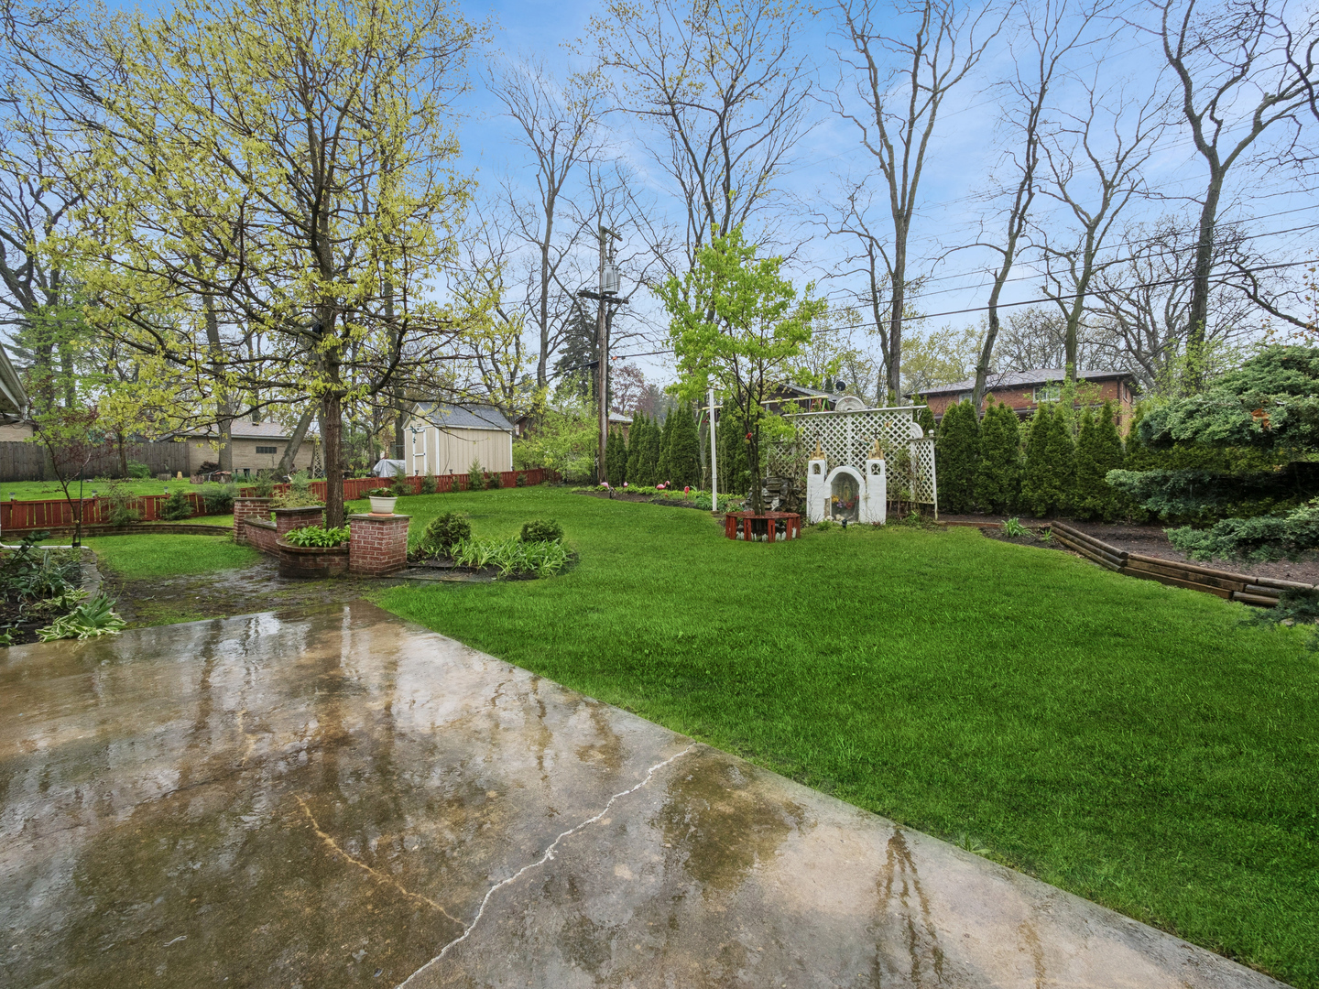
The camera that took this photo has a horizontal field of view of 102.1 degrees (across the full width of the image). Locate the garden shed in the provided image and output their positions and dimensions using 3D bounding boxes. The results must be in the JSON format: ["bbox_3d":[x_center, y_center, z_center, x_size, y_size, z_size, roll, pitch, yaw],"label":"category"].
[{"bbox_3d":[-8.100,-2.080,21.569,3.250,2.917,3.250,2,3,44],"label":"garden shed"}]

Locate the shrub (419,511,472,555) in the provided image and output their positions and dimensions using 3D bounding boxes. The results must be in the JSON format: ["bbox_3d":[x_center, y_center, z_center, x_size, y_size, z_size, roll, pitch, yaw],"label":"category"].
[{"bbox_3d":[-3.271,0.578,8.200,0.730,0.660,0.720,0,0,0],"label":"shrub"}]

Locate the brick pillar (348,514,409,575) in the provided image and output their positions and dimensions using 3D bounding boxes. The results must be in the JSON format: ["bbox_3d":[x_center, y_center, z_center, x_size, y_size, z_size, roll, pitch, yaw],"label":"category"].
[{"bbox_3d":[-3.820,0.690,7.290,0.540,0.780,0.540,0,0,12],"label":"brick pillar"}]

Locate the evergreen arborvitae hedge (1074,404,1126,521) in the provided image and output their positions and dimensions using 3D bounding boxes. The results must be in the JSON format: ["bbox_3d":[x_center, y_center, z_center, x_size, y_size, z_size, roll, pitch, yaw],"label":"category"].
[{"bbox_3d":[8.897,-0.678,10.800,1.040,2.420,1.040,0,0,40],"label":"evergreen arborvitae hedge"}]

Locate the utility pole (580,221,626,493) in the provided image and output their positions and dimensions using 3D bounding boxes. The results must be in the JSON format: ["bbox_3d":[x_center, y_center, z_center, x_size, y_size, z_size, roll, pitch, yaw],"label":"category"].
[{"bbox_3d":[-1.834,-4.583,18.067,1.100,8.652,1.800,2,3,44],"label":"utility pole"}]

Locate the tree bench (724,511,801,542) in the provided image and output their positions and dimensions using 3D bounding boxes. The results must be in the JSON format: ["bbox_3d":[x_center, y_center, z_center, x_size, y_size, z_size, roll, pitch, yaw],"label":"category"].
[{"bbox_3d":[1.780,0.552,9.263,1.315,0.393,1.315,0,2,0],"label":"tree bench"}]

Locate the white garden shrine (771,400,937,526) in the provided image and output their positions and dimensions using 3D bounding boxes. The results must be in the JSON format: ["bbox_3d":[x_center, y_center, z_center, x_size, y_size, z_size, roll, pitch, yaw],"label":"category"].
[{"bbox_3d":[3.800,-0.590,10.950,3.300,2.180,0.500,0,0,40],"label":"white garden shrine"}]

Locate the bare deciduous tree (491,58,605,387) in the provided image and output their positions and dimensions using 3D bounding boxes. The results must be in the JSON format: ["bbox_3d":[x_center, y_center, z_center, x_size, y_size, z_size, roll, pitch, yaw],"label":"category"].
[{"bbox_3d":[-5.550,-11.124,26.000,5.600,20.300,5.400,0,0,0],"label":"bare deciduous tree"}]

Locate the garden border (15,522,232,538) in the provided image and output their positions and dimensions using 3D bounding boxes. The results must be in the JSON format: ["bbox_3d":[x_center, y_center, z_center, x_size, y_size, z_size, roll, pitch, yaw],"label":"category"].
[{"bbox_3d":[-12.100,0.870,12.400,4.200,0.210,1.300,0,0,-14],"label":"garden border"}]

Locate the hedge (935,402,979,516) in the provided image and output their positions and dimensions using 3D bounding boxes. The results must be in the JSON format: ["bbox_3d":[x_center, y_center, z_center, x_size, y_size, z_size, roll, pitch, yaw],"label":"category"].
[{"bbox_3d":[5.960,-0.764,10.677,0.800,2.272,0.800,2,3,44],"label":"hedge"}]

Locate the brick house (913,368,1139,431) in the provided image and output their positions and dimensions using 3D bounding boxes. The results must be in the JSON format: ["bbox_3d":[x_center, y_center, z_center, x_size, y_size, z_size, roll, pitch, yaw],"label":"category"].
[{"bbox_3d":[22.830,-4.398,33.868,11.000,6.833,8.500,2,3,44],"label":"brick house"}]

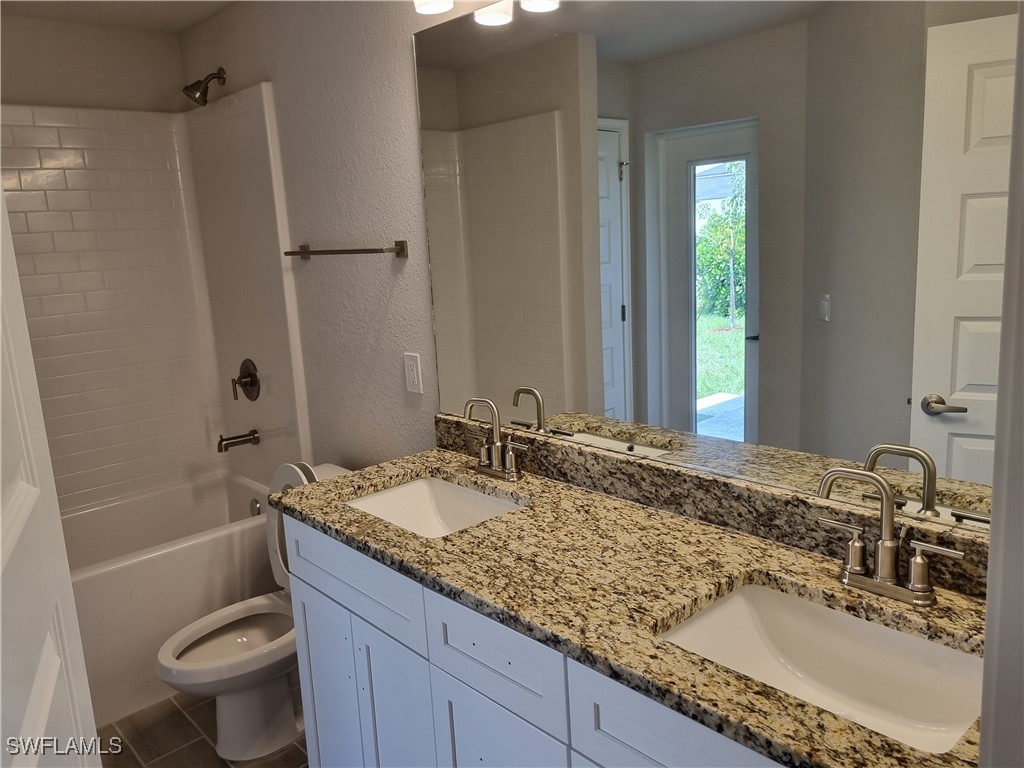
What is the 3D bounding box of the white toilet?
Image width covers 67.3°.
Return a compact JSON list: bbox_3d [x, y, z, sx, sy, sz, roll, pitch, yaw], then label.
[{"bbox_3d":[-0.726,0.701,2.440,0.760,0.850,0.450,-13,15,-41],"label":"white toilet"}]

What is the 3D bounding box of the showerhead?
[{"bbox_3d":[-1.183,-1.142,2.953,0.156,0.151,0.096,-13,15,-41],"label":"showerhead"}]

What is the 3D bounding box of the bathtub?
[{"bbox_3d":[-1.567,0.825,2.847,1.507,0.535,0.753,-13,15,-41],"label":"bathtub"}]

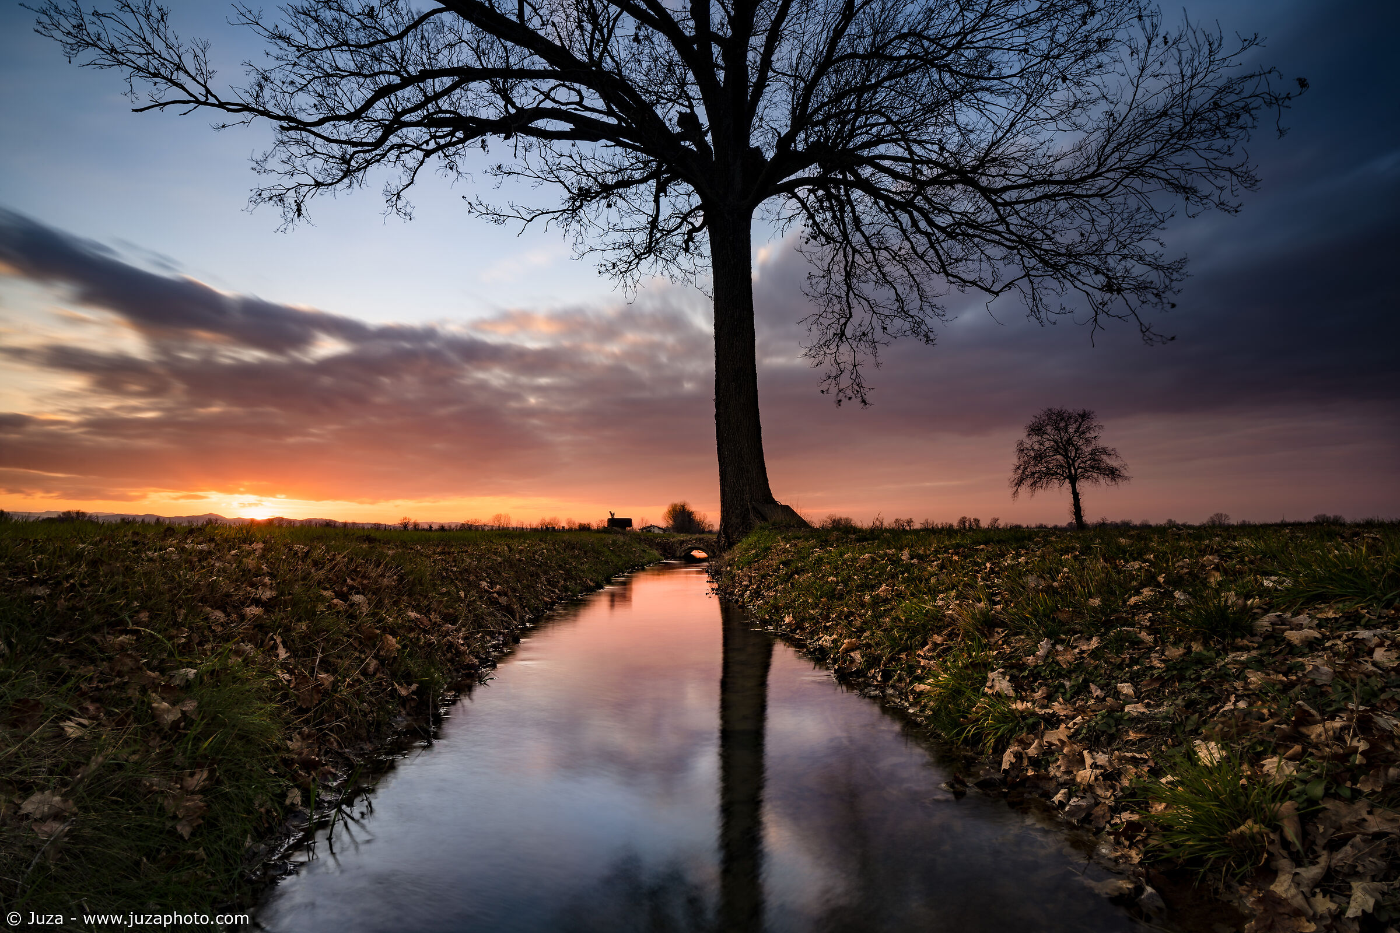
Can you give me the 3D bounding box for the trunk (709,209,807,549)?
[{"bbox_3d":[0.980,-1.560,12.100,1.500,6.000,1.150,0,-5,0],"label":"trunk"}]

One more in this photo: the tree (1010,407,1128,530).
[{"bbox_3d":[26.400,0.200,50.000,7.800,8.800,7.600,0,-5,0],"label":"tree"}]

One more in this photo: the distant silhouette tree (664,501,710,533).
[{"bbox_3d":[-2.440,9.300,130.000,8.600,6.100,7.800,0,-5,0],"label":"distant silhouette tree"}]

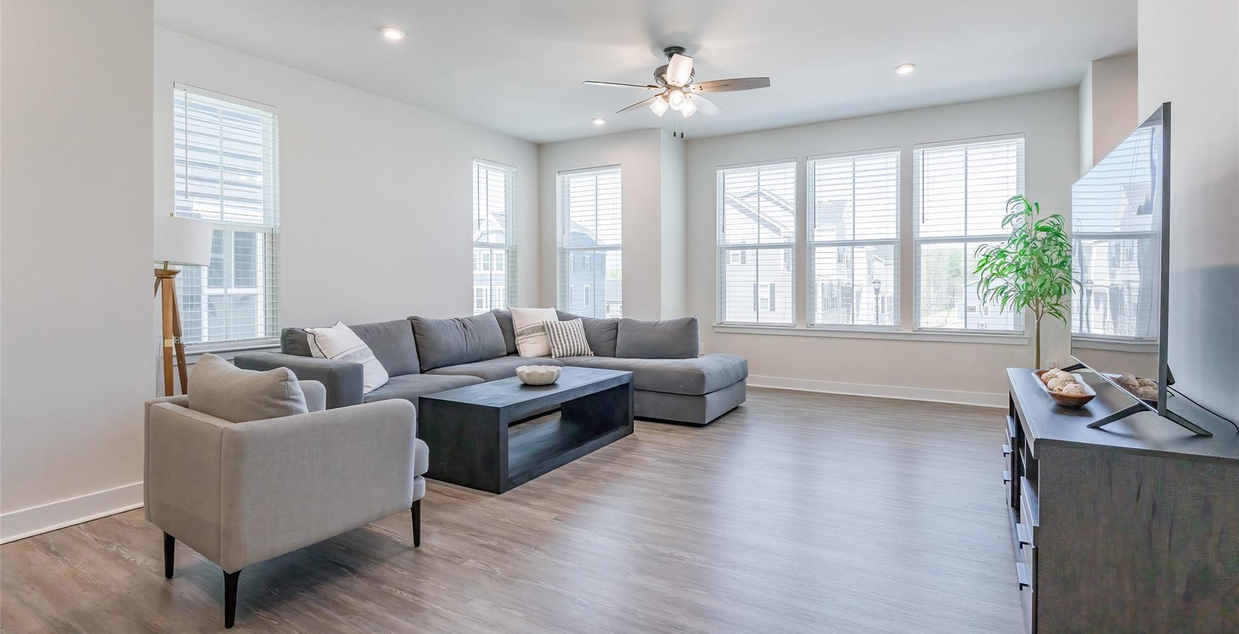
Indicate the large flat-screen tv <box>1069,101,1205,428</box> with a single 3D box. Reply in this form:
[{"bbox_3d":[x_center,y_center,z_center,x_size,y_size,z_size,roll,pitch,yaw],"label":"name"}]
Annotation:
[{"bbox_3d":[1.850,-0.153,2.100,0.280,0.925,1.460,2,3,32],"label":"large flat-screen tv"}]

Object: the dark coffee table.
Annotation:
[{"bbox_3d":[-0.521,0.661,3.614,0.580,0.452,1.380,1,3,30],"label":"dark coffee table"}]

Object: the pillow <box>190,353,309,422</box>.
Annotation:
[{"bbox_3d":[-1.375,0.356,2.060,0.520,0.430,0.190,2,13,36],"label":"pillow"}]

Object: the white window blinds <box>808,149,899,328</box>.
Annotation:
[{"bbox_3d":[2.313,-0.760,5.467,0.850,1.750,0.060,1,3,29],"label":"white window blinds"}]

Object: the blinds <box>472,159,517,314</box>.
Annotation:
[{"bbox_3d":[-1.318,-0.797,5.900,0.060,1.710,0.630,2,3,33],"label":"blinds"}]

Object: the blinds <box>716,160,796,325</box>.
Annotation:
[{"bbox_3d":[1.467,-0.787,5.935,0.850,1.750,0.060,1,3,29],"label":"blinds"}]

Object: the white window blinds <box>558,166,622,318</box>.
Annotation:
[{"bbox_3d":[-0.340,-0.806,6.200,0.820,1.740,0.060,1,3,27],"label":"white window blinds"}]

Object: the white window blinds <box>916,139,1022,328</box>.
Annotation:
[{"bbox_3d":[3.157,-0.736,5.000,0.850,1.740,0.060,1,3,29],"label":"white window blinds"}]

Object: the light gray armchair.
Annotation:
[{"bbox_3d":[-1.285,0.631,2.205,0.730,0.690,0.750,2,3,37],"label":"light gray armchair"}]

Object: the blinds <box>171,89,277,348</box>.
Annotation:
[{"bbox_3d":[-2.700,-0.676,3.820,0.060,1.710,0.640,2,3,33],"label":"blinds"}]

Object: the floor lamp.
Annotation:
[{"bbox_3d":[-2.620,0.161,3.200,0.510,1.510,0.510,2,3,33],"label":"floor lamp"}]

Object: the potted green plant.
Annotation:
[{"bbox_3d":[3.020,-0.022,4.080,0.740,1.750,0.720,1,3,29],"label":"potted green plant"}]

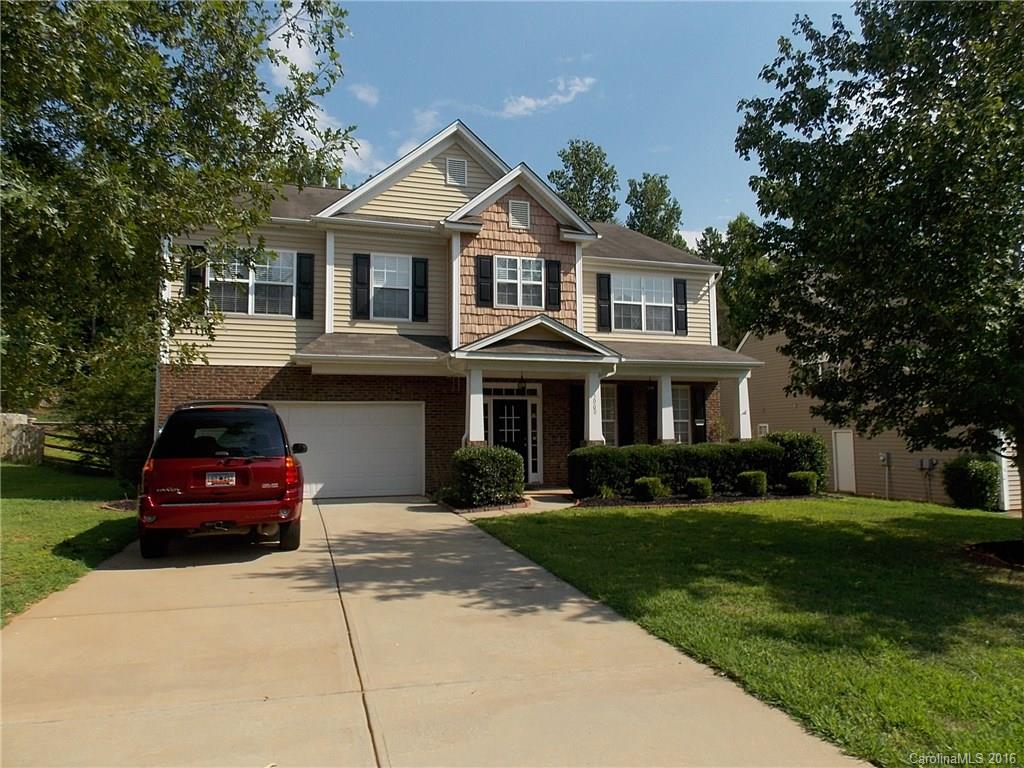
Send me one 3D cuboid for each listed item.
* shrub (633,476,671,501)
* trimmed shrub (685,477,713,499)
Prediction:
[{"bbox_3d":[3.011,2.193,14.711,0.720,0.520,0.650,1,-4,-19],"label":"shrub"},{"bbox_3d":[4.095,2.217,14.960,0.580,0.490,0.560,1,-4,-19],"label":"trimmed shrub"}]

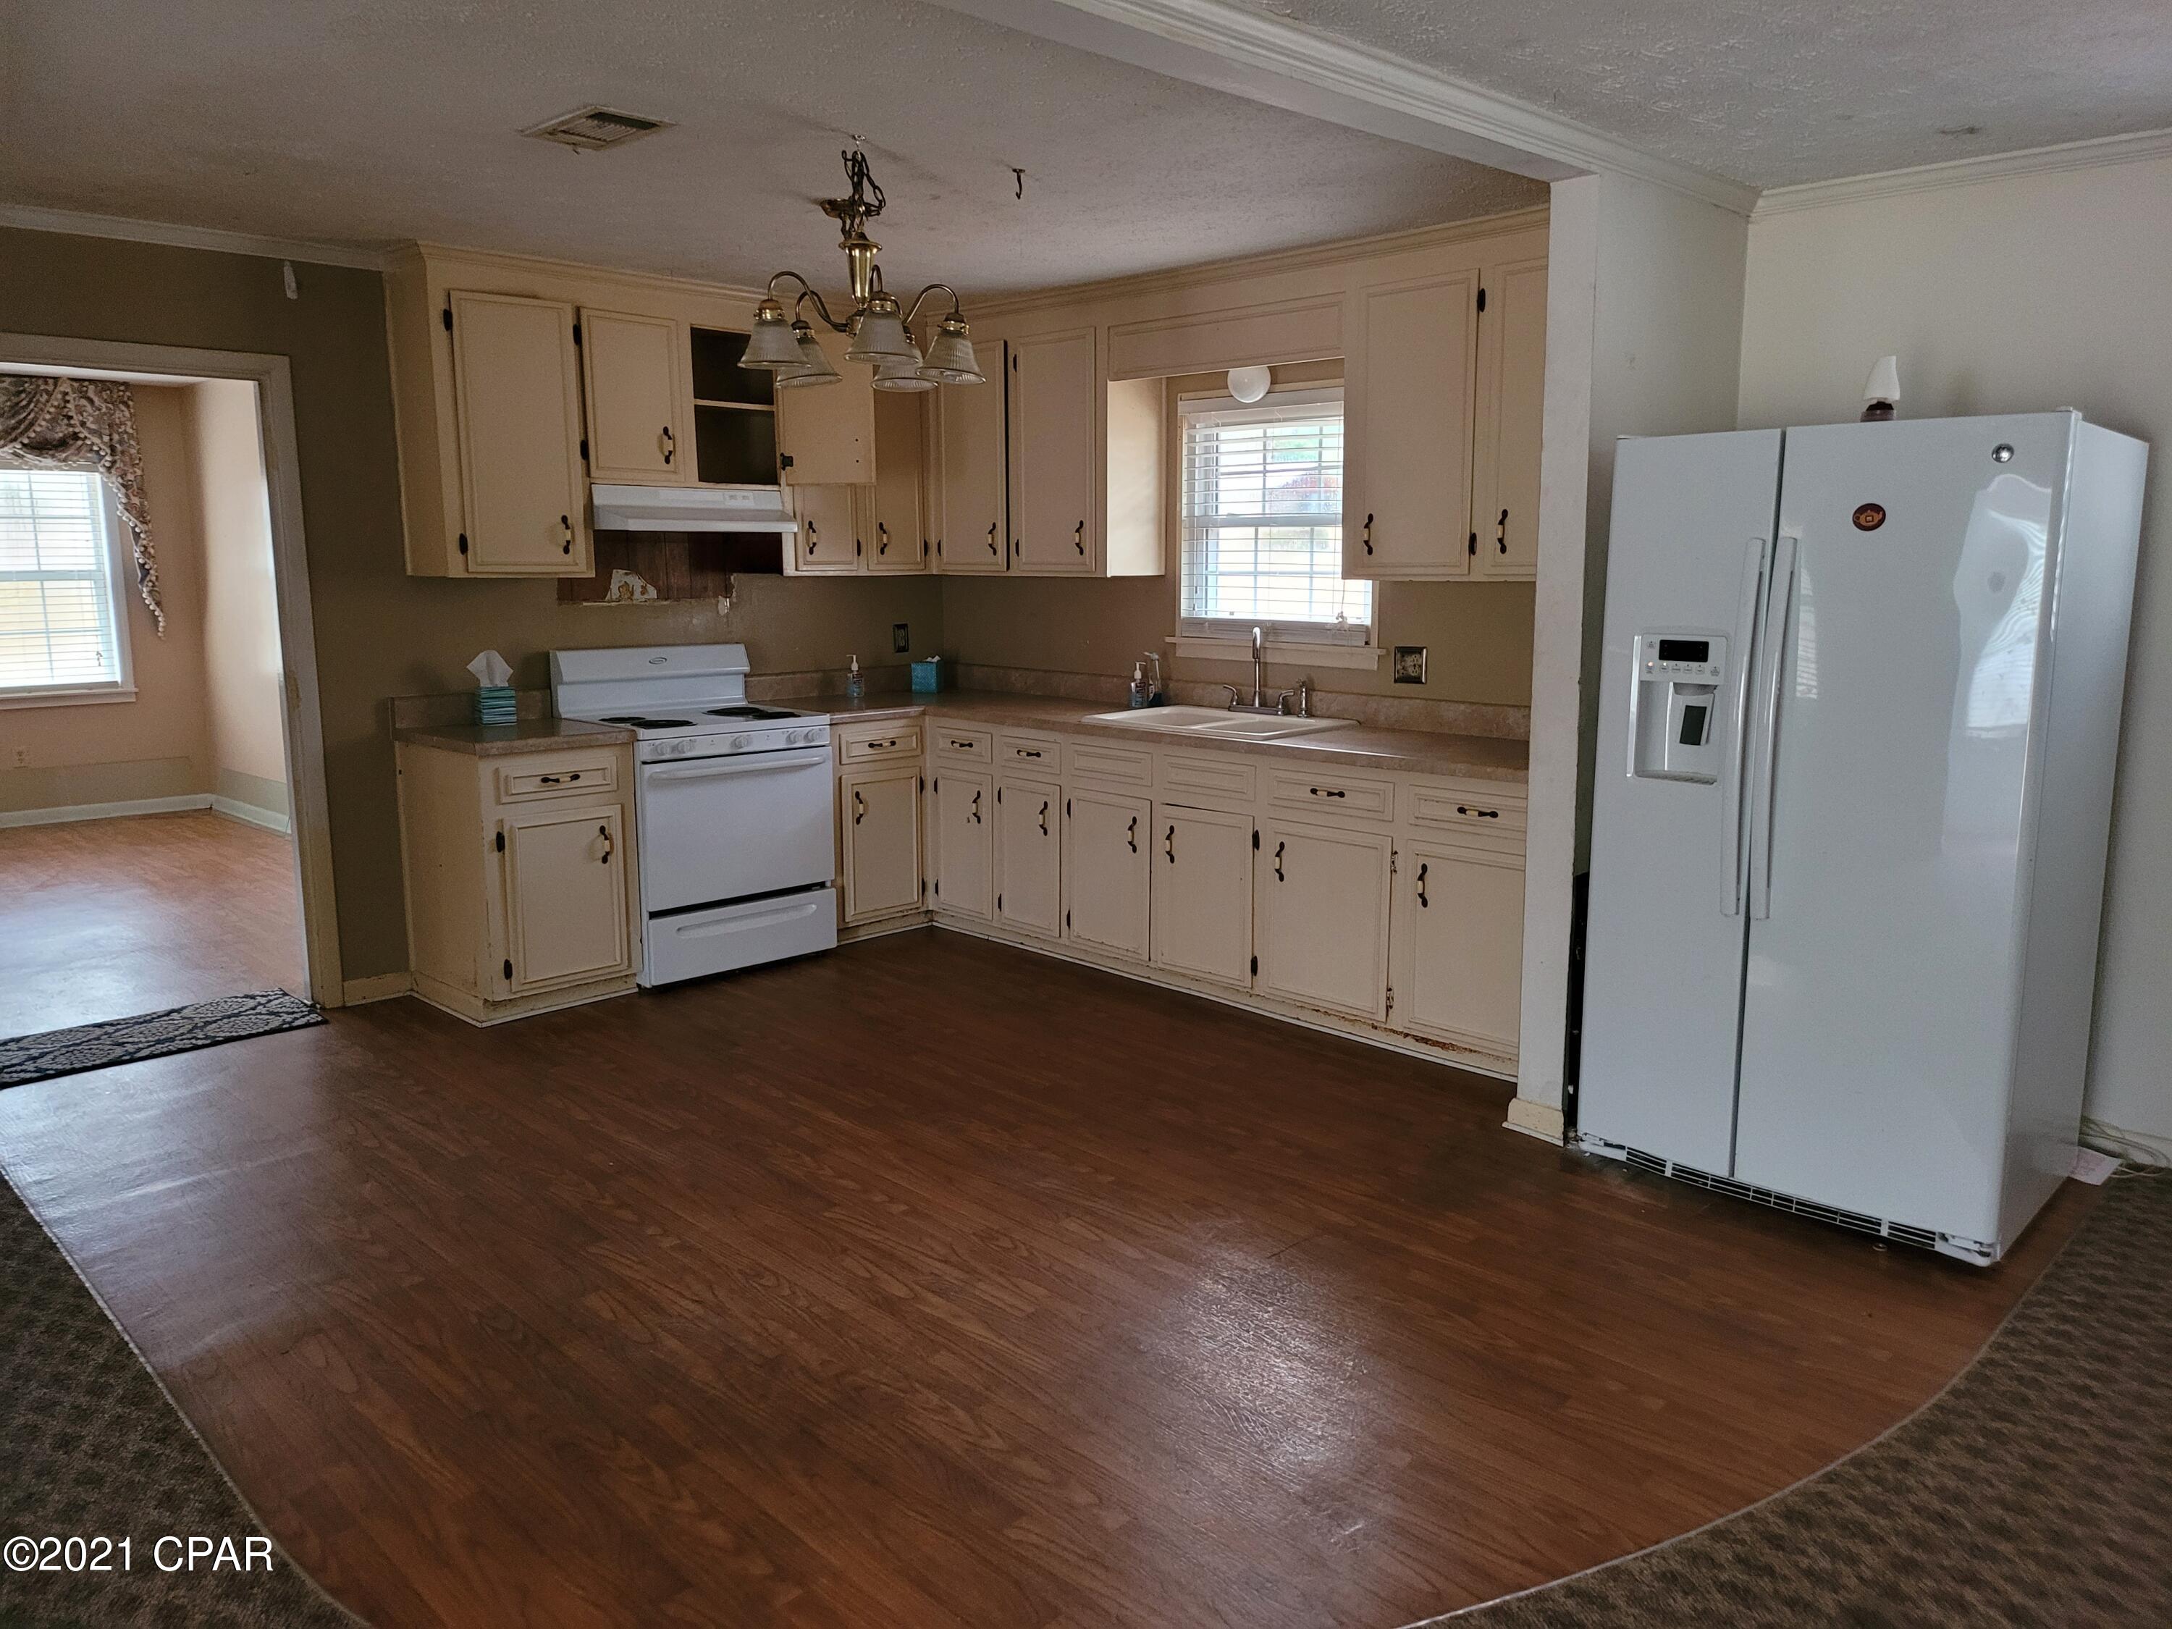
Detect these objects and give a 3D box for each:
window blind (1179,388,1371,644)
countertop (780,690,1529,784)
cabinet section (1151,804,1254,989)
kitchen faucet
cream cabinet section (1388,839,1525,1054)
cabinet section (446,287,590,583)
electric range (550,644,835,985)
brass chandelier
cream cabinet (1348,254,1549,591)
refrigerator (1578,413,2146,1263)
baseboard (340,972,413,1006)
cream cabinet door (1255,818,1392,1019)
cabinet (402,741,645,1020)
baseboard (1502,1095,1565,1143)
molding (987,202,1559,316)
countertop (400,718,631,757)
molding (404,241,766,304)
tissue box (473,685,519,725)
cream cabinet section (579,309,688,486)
[{"bbox_3d":[0.659,-1.042,5.761,0.060,0.858,0.870,-9,13,-44],"label":"window blind"},{"bbox_3d":[0.178,-0.281,5.580,1.110,0.042,3.400,-9,13,-44],"label":"countertop"},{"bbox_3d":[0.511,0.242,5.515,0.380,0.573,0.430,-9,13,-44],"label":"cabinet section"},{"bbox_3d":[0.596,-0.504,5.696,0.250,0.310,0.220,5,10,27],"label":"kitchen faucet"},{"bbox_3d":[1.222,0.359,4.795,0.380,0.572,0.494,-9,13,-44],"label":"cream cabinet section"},{"bbox_3d":[-1.925,-1.240,5.383,0.440,0.877,0.280,-9,13,-44],"label":"cabinet section"},{"bbox_3d":[-1.406,-0.032,5.914,0.765,1.120,0.680,-9,13,-44],"label":"electric range"},{"bbox_3d":[-0.522,-1.274,3.804,0.577,0.518,0.577,0,9,0],"label":"brass chandelier"},{"bbox_3d":[1.274,-1.174,4.896,0.327,0.937,0.970,-9,13,-44],"label":"cream cabinet"},{"bbox_3d":[1.769,0.018,3.773,0.905,1.760,0.790,8,12,42],"label":"refrigerator"},{"bbox_3d":[-2.400,0.589,5.536,0.225,0.084,0.022,-9,13,-44],"label":"baseboard"},{"bbox_3d":[0.745,0.319,5.050,0.050,0.573,0.480,-9,13,-44],"label":"cream cabinet door"},{"bbox_3d":[-1.917,0.190,5.532,0.545,0.874,0.620,-9,13,-44],"label":"cabinet"},{"bbox_3d":[1.143,0.776,4.157,0.030,0.085,0.180,-9,13,-44],"label":"baseboard"},{"bbox_3d":[0.457,-1.793,5.372,0.052,0.055,2.880,-9,13,-44],"label":"molding"},{"bbox_3d":[-1.906,-0.262,5.436,0.555,0.045,0.630,-9,13,-44],"label":"countertop"},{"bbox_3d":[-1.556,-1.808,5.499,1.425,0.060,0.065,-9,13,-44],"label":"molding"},{"bbox_3d":[-2.027,-0.371,5.602,0.114,0.132,0.114,-6,11,-32],"label":"tissue box"},{"bbox_3d":[-1.618,-1.436,5.658,0.391,0.564,0.280,-9,13,-44],"label":"cream cabinet section"}]

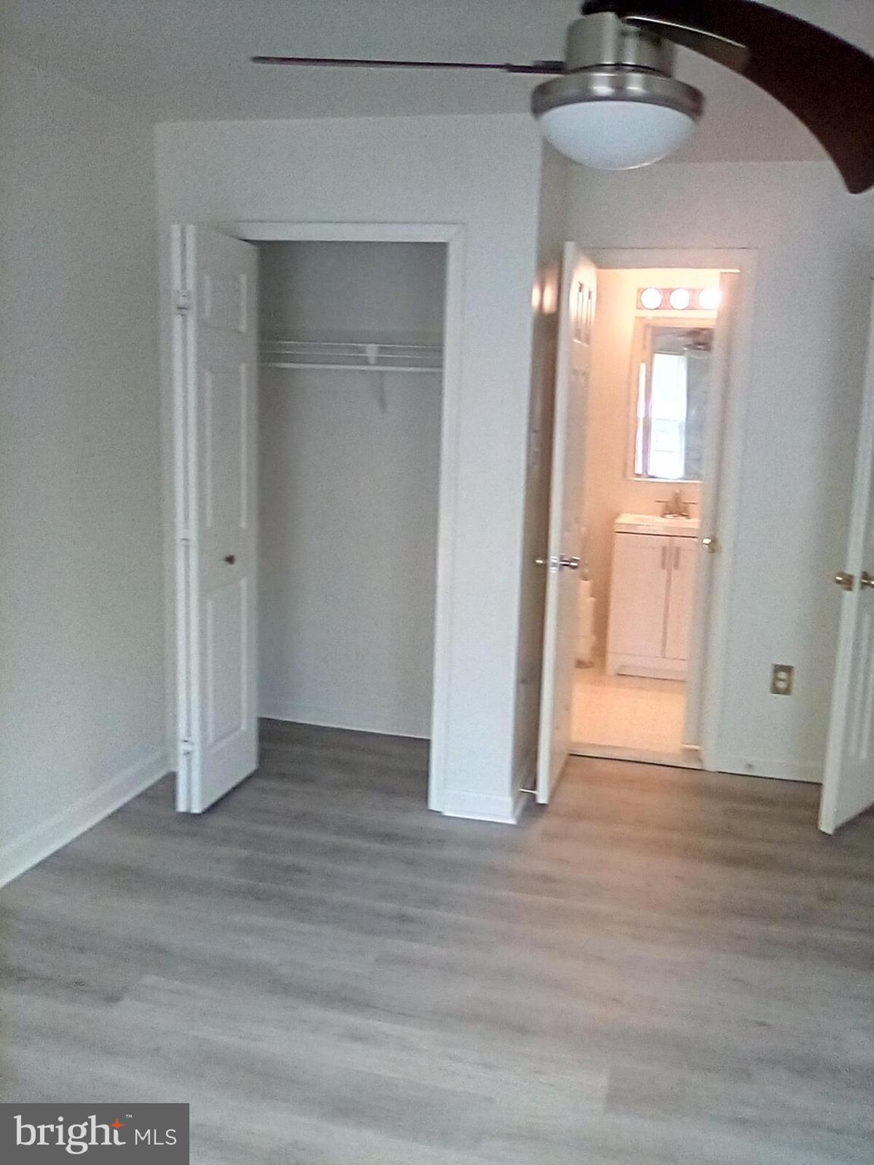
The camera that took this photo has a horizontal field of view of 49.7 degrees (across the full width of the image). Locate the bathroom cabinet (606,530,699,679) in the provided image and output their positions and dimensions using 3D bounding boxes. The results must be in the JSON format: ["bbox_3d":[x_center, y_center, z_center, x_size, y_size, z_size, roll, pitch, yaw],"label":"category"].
[{"bbox_3d":[1.329,0.106,5.487,0.620,0.816,0.450,4,9,11],"label":"bathroom cabinet"}]

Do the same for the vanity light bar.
[{"bbox_3d":[1.388,-1.623,5.393,0.475,0.122,0.130,4,9,11],"label":"vanity light bar"}]

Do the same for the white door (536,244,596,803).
[{"bbox_3d":[0.508,-0.209,3.664,0.042,2.030,0.572,4,9,16],"label":"white door"}]

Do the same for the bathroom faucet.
[{"bbox_3d":[1.393,-0.459,5.496,0.215,0.155,0.130,4,9,11],"label":"bathroom faucet"}]

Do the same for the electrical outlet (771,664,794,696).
[{"bbox_3d":[1.419,0.400,3.873,0.077,0.120,0.012,4,9,11],"label":"electrical outlet"}]

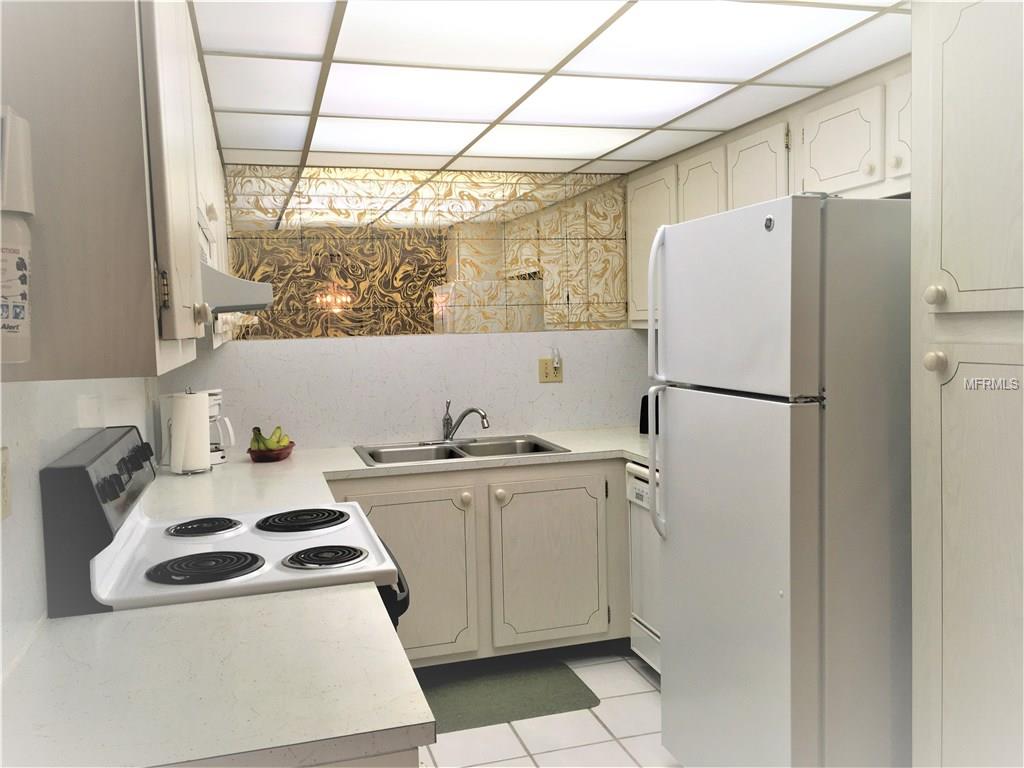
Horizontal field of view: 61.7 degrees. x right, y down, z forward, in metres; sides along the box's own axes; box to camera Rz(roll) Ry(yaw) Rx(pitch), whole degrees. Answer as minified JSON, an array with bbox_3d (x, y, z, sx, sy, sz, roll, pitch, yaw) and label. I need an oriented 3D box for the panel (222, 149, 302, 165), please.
[{"bbox_3d":[-1.013,-0.932,3.484,0.288,0.025,0.294,-3,4,-16],"label":"panel"}]

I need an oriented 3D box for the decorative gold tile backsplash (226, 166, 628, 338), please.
[{"bbox_3d":[-0.326,-0.598,3.907,1.850,0.741,0.020,-3,4,-16],"label":"decorative gold tile backsplash"}]

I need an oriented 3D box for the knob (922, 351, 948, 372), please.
[{"bbox_3d":[0.886,-0.046,1.796,0.034,0.038,0.038,-3,4,-16],"label":"knob"}]

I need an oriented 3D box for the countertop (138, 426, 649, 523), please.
[{"bbox_3d":[-0.125,0.316,3.288,2.381,0.036,1.335,-3,4,-16],"label":"countertop"}]

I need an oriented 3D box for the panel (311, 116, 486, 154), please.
[{"bbox_3d":[-0.439,-0.928,3.175,0.593,0.025,0.572,-3,4,-16],"label":"panel"}]

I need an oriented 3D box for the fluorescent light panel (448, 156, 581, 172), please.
[{"bbox_3d":[0.026,-0.982,3.815,0.601,0.020,0.314,-3,4,-16],"label":"fluorescent light panel"}]

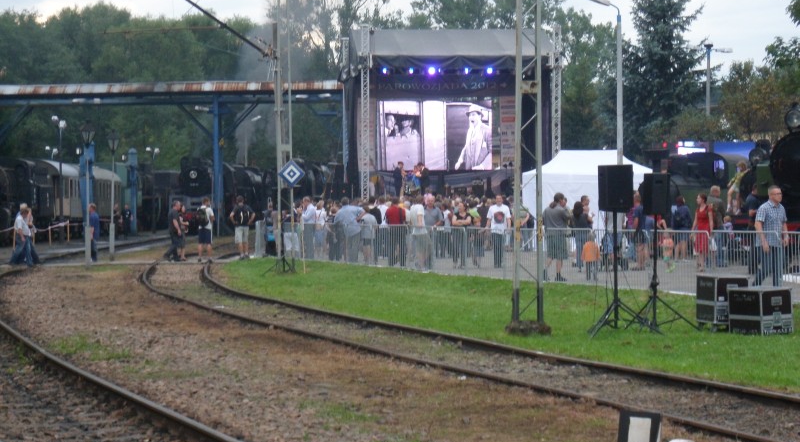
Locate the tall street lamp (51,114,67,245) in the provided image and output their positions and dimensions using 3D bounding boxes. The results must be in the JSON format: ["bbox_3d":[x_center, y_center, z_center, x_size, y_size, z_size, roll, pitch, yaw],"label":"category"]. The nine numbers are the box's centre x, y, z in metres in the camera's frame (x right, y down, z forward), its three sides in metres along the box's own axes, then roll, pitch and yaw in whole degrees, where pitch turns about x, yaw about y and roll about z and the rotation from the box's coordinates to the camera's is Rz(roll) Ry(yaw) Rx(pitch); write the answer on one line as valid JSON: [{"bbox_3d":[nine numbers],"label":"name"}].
[{"bbox_3d":[-14.636,-1.800,103.985,0.720,5.443,0.500,0,0,0],"label":"tall street lamp"}]

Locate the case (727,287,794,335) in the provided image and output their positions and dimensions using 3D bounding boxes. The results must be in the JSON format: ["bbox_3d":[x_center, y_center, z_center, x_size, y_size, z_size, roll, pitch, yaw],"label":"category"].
[{"bbox_3d":[4.368,1.100,29.386,0.460,0.540,0.630,0,0,-30],"label":"case"}]

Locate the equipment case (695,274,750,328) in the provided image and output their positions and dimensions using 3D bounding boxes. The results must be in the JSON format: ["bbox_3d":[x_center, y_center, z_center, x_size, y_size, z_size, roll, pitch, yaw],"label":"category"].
[{"bbox_3d":[4.032,1.036,30.273,0.450,0.660,0.660,0,0,-14],"label":"equipment case"}]

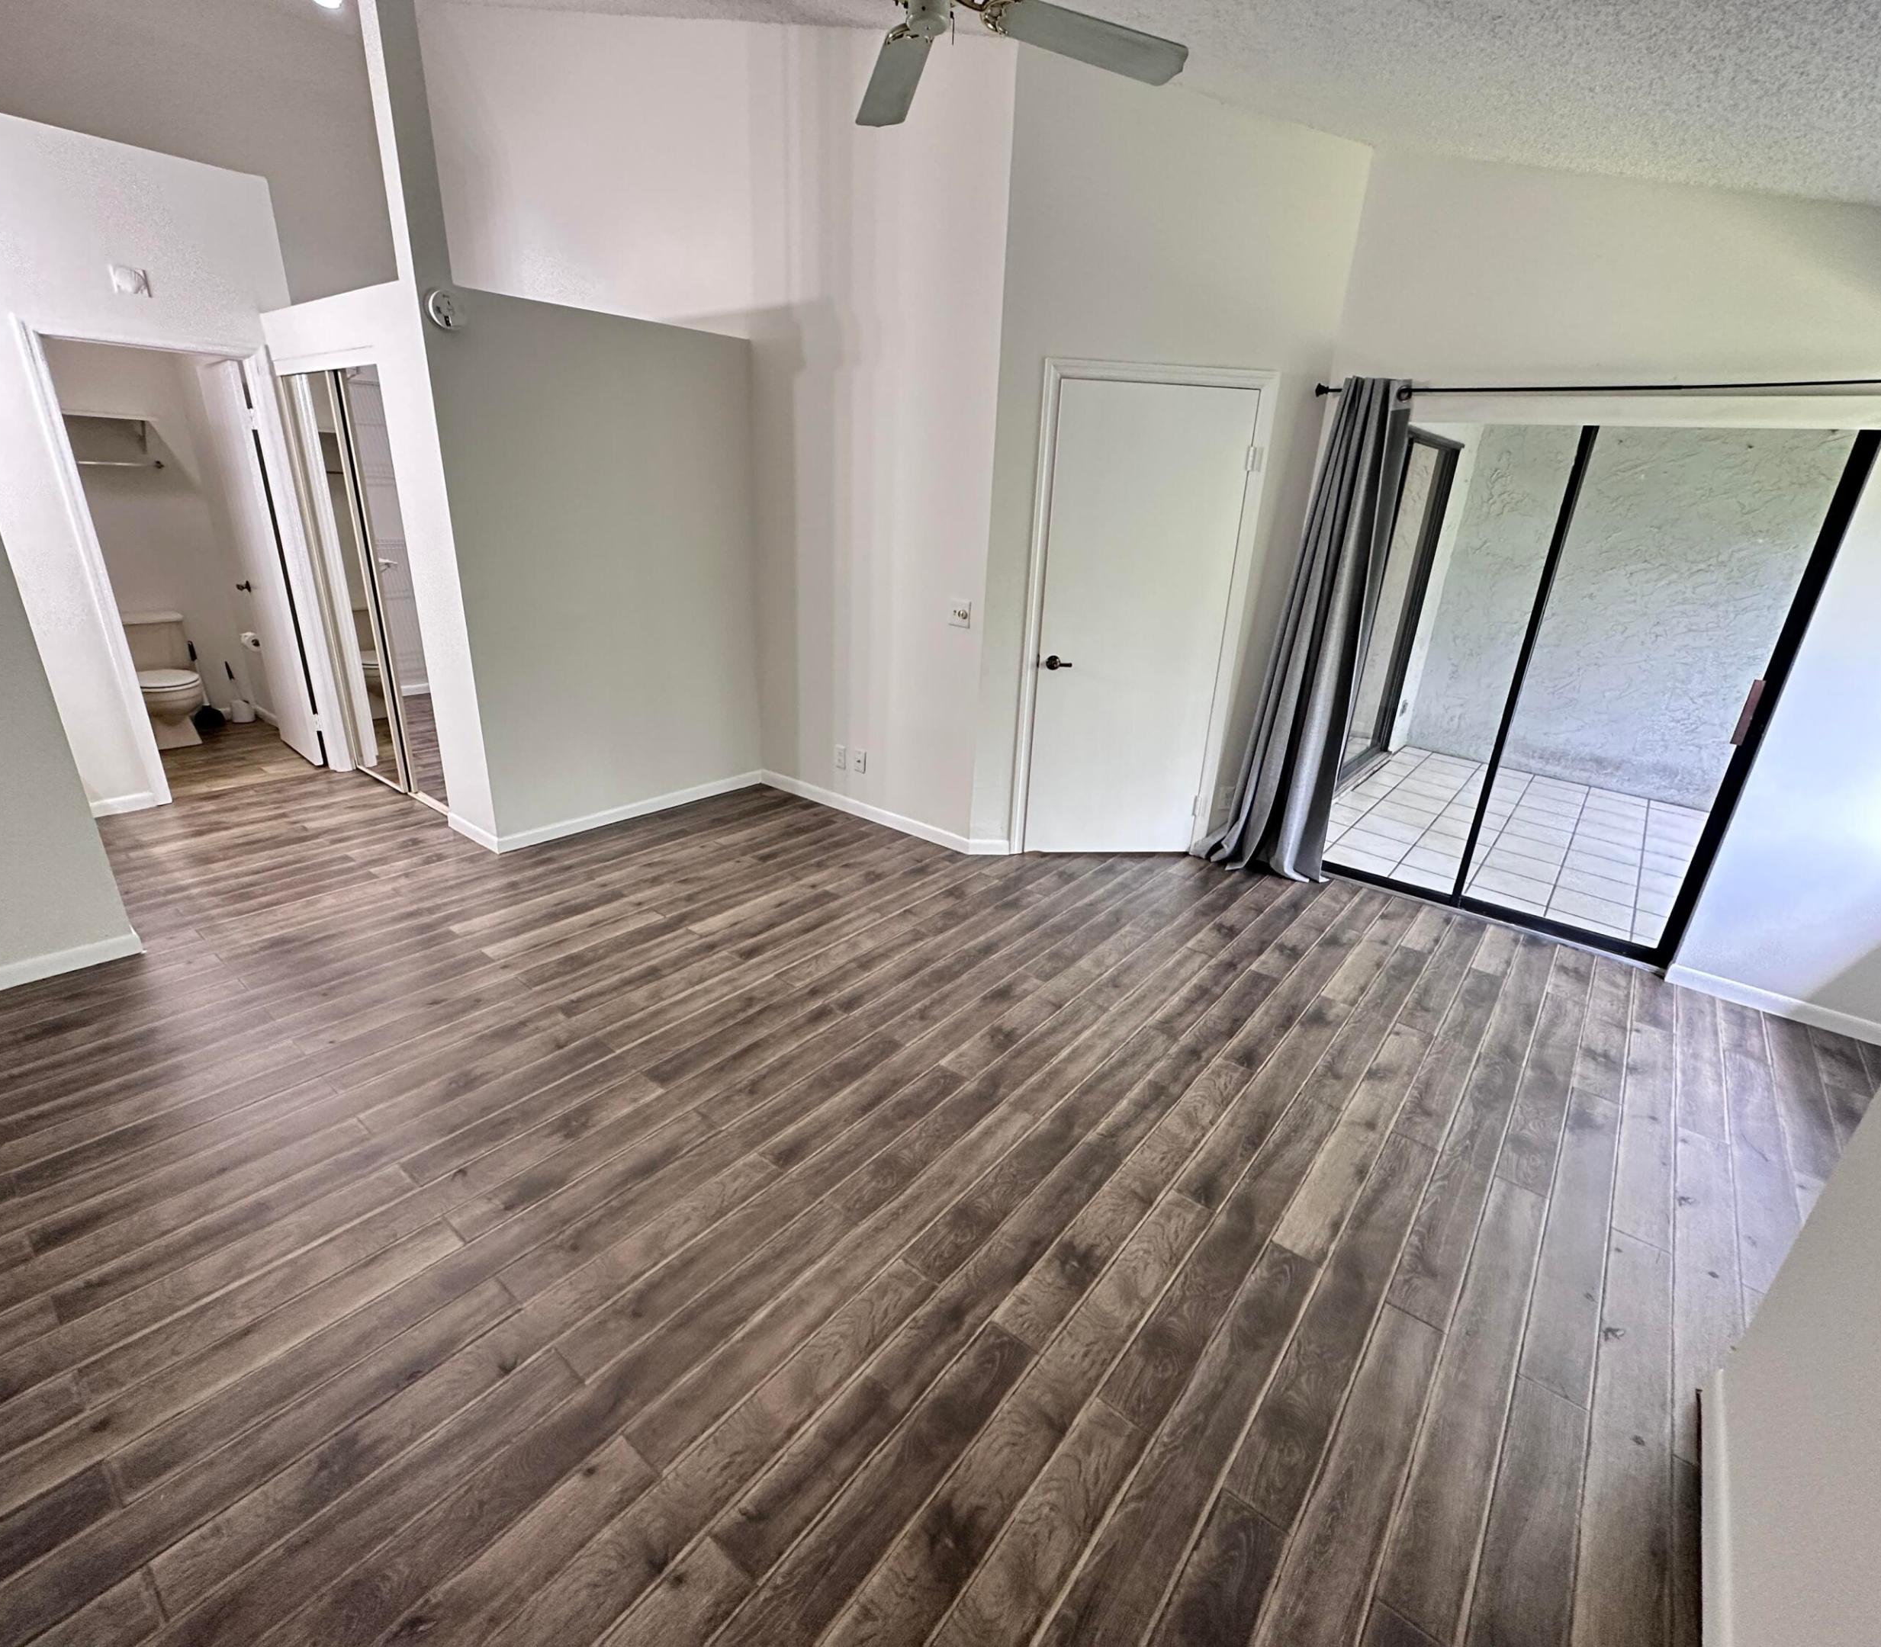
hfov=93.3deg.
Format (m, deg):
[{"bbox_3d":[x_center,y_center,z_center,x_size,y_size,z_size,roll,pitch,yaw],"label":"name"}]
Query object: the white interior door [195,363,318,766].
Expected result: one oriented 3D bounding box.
[{"bbox_3d":[-3.663,-1.359,4.800,0.710,2.020,0.040,21,27,38],"label":"white interior door"}]

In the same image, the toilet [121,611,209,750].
[{"bbox_3d":[-4.534,-0.821,5.148,0.700,0.710,0.460,18,26,35],"label":"toilet"}]

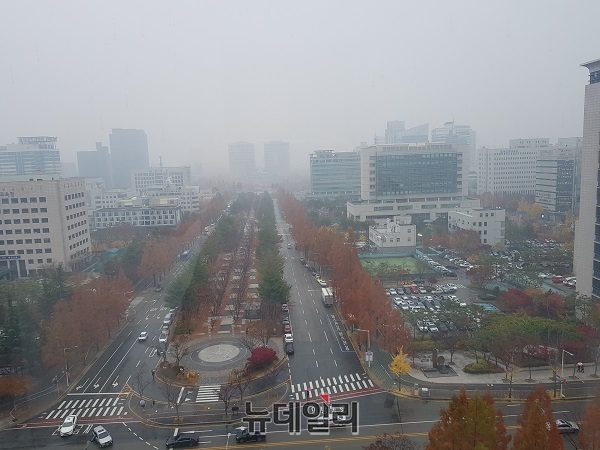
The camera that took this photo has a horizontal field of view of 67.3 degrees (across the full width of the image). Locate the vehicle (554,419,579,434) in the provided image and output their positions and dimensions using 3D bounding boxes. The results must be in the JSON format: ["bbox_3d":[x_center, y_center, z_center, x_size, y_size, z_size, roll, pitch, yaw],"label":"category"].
[{"bbox_3d":[39.364,30.407,68.242,4.550,1.480,1.850,-2,8,-4],"label":"vehicle"}]

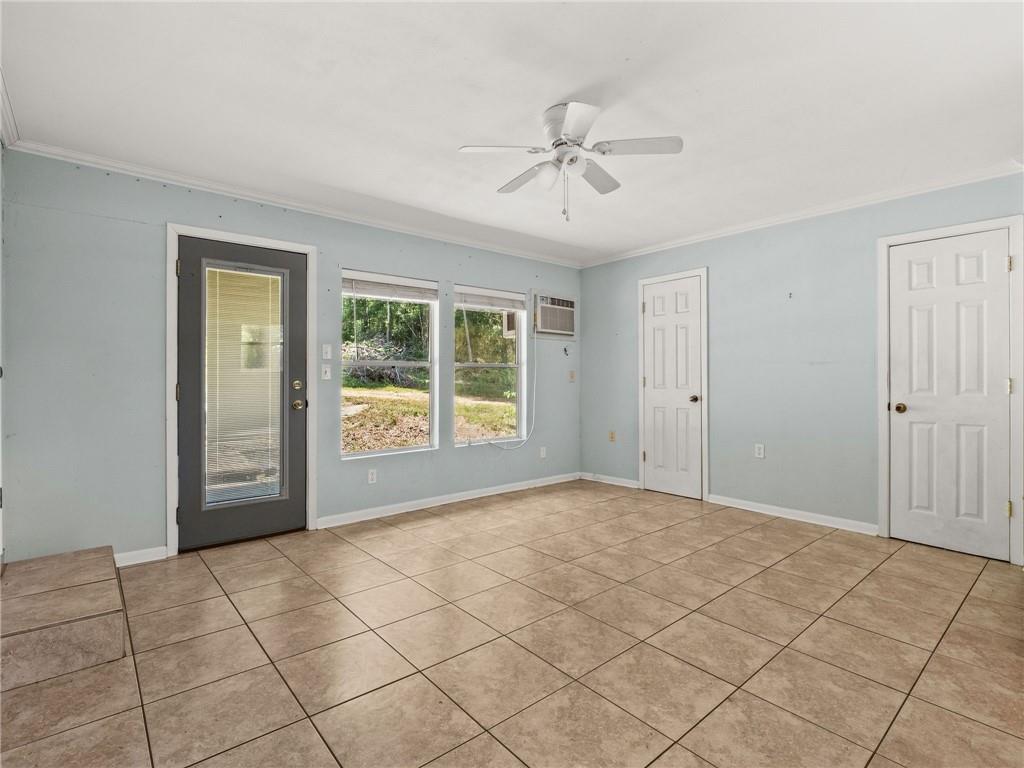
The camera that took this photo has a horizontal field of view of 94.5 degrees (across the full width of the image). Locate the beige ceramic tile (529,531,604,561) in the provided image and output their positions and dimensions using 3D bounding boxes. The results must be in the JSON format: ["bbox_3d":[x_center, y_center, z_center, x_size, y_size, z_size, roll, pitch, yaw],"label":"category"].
[{"bbox_3d":[0.361,1.102,3.192,0.405,0.013,0.405,-1,1,-40],"label":"beige ceramic tile"}]

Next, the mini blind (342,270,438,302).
[{"bbox_3d":[-0.983,-0.798,3.905,0.844,0.178,0.050,0,0,-40],"label":"mini blind"}]

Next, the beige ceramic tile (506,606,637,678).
[{"bbox_3d":[0.262,1.090,2.016,0.405,0.012,0.405,0,0,-40],"label":"beige ceramic tile"}]

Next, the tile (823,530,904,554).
[{"bbox_3d":[2.413,1.090,3.256,0.305,0.012,0.405,0,0,-40],"label":"tile"}]

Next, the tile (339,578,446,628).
[{"bbox_3d":[-0.590,1.085,2.350,0.402,0.015,0.402,0,0,-41],"label":"tile"}]

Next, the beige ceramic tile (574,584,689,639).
[{"bbox_3d":[0.589,1.109,2.317,0.409,0.012,0.405,-1,1,-40],"label":"beige ceramic tile"}]

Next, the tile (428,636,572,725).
[{"bbox_3d":[-0.055,1.090,1.757,0.405,0.012,0.405,0,0,-40],"label":"tile"}]

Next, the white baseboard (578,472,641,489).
[{"bbox_3d":[1.032,1.028,5.021,0.700,0.075,0.015,1,1,44],"label":"white baseboard"}]

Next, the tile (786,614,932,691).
[{"bbox_3d":[1.460,1.125,1.984,0.405,0.013,0.405,-1,1,-40],"label":"tile"}]

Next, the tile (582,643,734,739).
[{"bbox_3d":[0.537,1.119,1.753,0.406,0.012,0.404,-1,1,-40],"label":"tile"}]

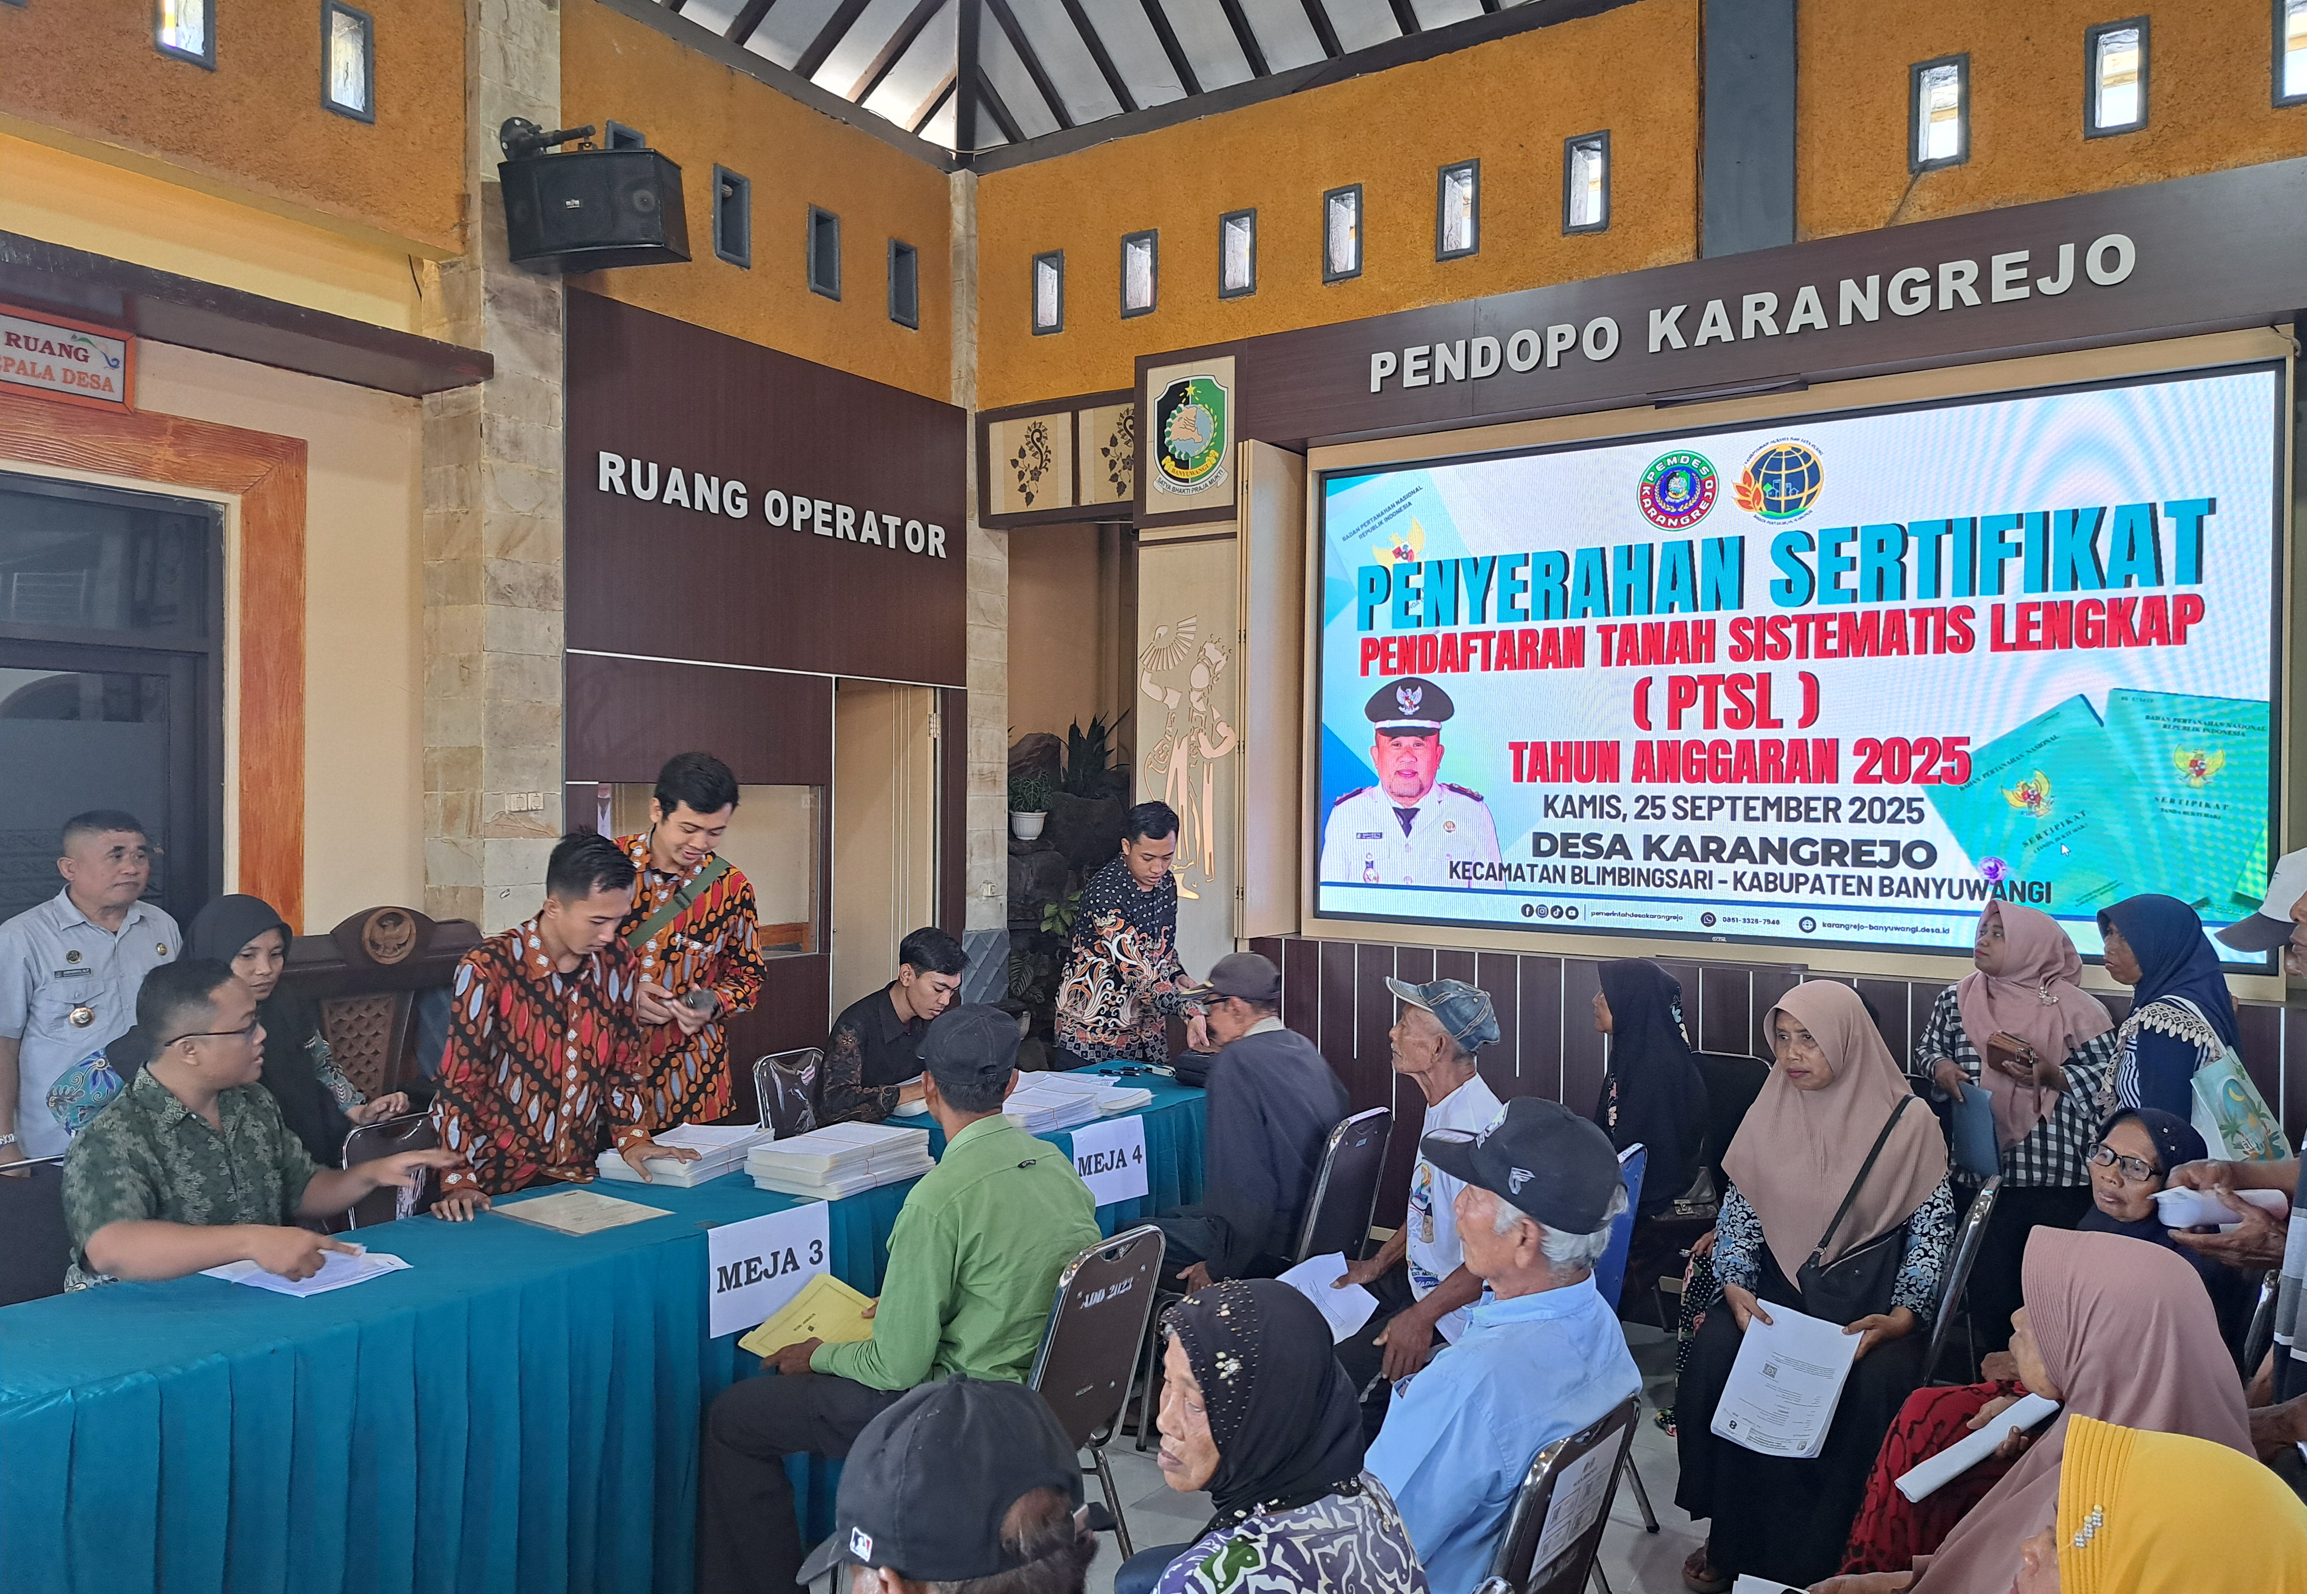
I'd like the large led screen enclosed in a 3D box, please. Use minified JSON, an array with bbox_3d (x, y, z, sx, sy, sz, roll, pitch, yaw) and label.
[{"bbox_3d":[1.854,-0.359,5.166,2.925,1.648,0.100,1,0,34],"label":"large led screen"}]

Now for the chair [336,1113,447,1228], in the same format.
[{"bbox_3d":[-1.561,1.200,3.691,0.550,0.850,0.420,1,0,34],"label":"chair"}]

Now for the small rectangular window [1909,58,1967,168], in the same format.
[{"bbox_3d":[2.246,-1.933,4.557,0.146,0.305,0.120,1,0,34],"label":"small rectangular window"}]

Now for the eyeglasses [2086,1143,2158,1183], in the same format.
[{"bbox_3d":[1.665,0.617,2.690,0.130,0.042,0.138,-1,5,-18],"label":"eyeglasses"}]

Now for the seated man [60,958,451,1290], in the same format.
[{"bbox_3d":[-1.728,0.983,3.129,0.800,1.290,0.620,1,0,23],"label":"seated man"}]

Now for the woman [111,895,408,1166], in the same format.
[{"bbox_3d":[-2.208,0.941,3.900,0.600,1.390,0.680,1,1,37],"label":"woman"}]

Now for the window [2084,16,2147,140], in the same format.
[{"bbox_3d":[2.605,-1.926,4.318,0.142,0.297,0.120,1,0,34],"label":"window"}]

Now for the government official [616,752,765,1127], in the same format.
[{"bbox_3d":[-1.203,0.763,4.180,0.490,1.740,0.360,0,1,-29],"label":"government official"}]

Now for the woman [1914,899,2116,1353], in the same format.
[{"bbox_3d":[2.032,0.960,3.800,0.460,1.380,0.330,1,1,38],"label":"woman"}]

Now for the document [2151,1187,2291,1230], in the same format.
[{"bbox_3d":[1.702,0.654,2.550,0.270,0.070,0.110,0,0,-12],"label":"document"}]

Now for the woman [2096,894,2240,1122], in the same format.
[{"bbox_3d":[2.508,0.949,3.950,0.380,1.430,0.480,0,0,2],"label":"woman"}]

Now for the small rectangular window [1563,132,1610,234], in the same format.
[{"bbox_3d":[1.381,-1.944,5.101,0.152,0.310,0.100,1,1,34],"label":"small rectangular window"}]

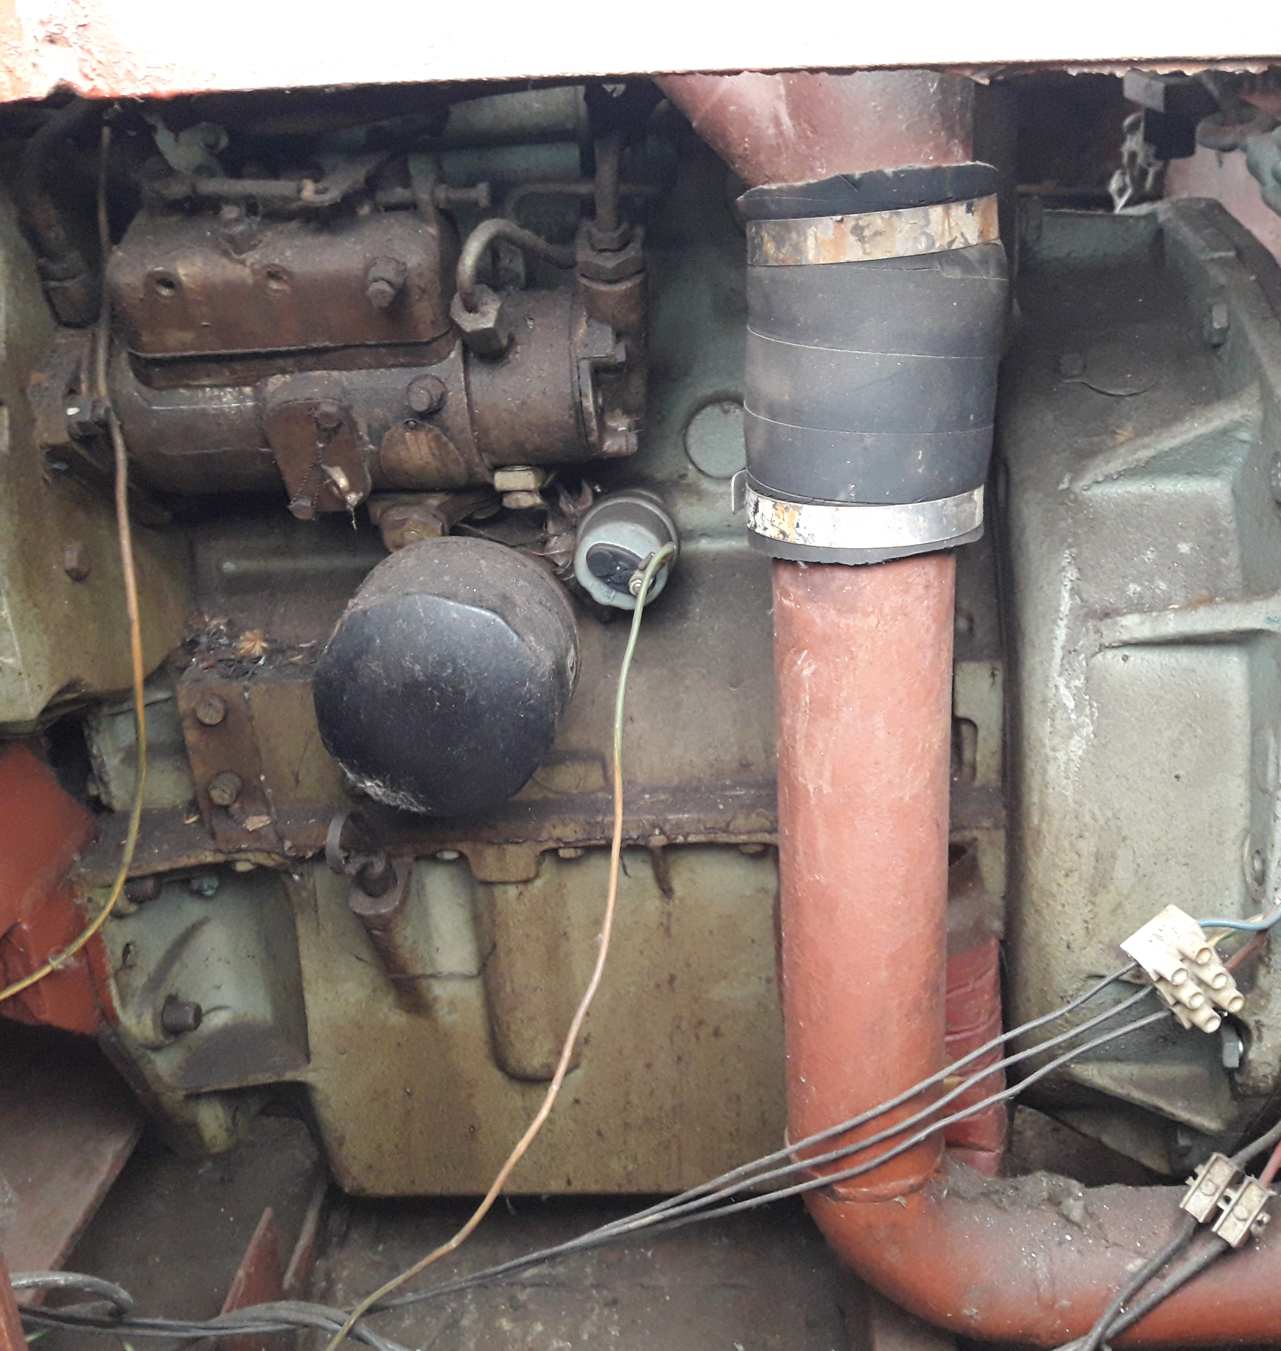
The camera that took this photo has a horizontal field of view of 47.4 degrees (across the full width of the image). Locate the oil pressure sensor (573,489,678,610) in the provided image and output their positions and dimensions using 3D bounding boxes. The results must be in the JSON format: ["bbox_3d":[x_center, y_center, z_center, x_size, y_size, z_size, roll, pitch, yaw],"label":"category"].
[{"bbox_3d":[-0.006,-0.052,0.605,0.042,0.042,0.050,-1,21,4],"label":"oil pressure sensor"}]

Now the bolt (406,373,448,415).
[{"bbox_3d":[-0.082,-0.108,0.560,0.014,0.014,0.011,2,34,9],"label":"bolt"}]

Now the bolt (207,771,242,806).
[{"bbox_3d":[-0.191,0.052,0.670,0.014,0.014,0.011,-1,21,4],"label":"bolt"}]

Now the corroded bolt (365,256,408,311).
[{"bbox_3d":[-0.094,-0.145,0.540,0.015,0.015,0.020,-2,38,4],"label":"corroded bolt"}]

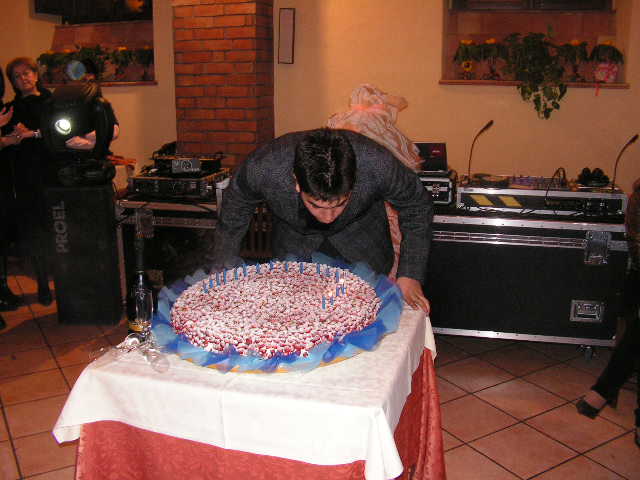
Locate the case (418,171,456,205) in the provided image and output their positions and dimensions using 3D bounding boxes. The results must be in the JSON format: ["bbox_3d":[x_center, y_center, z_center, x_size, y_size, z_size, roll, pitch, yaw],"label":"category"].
[{"bbox_3d":[0.695,-0.320,4.014,0.230,0.155,0.290,3,14,13],"label":"case"}]

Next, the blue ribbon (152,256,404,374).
[{"bbox_3d":[-0.133,0.202,2.071,0.770,0.115,0.770,0,13,0],"label":"blue ribbon"}]

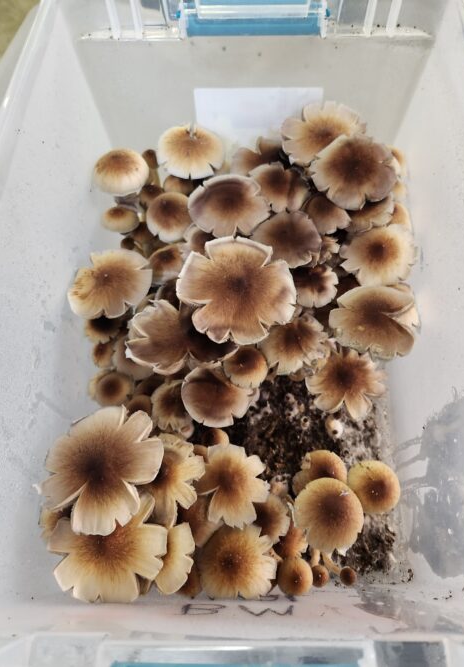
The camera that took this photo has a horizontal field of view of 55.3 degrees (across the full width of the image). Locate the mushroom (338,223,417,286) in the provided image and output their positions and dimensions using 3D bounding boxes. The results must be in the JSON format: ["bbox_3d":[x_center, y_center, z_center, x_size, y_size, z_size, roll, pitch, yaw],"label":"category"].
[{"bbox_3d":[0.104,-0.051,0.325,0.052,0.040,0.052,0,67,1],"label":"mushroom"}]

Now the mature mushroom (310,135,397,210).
[{"bbox_3d":[0.087,-0.115,0.320,0.059,0.023,0.059,0,77,6],"label":"mature mushroom"}]

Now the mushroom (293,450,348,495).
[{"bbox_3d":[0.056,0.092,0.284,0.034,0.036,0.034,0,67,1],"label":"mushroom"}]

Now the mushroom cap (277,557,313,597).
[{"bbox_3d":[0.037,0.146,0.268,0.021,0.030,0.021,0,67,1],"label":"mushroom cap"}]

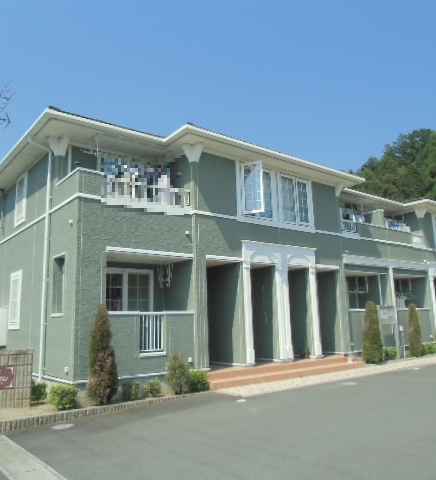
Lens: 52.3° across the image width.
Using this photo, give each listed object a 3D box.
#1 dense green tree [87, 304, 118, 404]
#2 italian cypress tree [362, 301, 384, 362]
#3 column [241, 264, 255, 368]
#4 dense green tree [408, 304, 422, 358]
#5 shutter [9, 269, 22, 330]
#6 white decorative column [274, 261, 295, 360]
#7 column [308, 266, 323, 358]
[{"bbox_3d":[-2.156,2.123,8.283,0.550,1.795,0.550,6,-13,-38],"label":"dense green tree"},{"bbox_3d":[4.885,2.892,13.941,0.612,1.924,0.612,6,-13,-38],"label":"italian cypress tree"},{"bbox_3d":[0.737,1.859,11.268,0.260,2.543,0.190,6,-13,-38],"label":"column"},{"bbox_3d":[6.890,3.186,15.479,0.408,1.804,0.408,6,-13,-38],"label":"dense green tree"},{"bbox_3d":[-5.551,1.657,12.074,0.090,1.574,1.101,7,-14,-39],"label":"shutter"},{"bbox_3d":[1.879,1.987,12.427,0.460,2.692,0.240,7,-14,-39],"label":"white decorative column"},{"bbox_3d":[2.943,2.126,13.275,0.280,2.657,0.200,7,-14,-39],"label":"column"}]

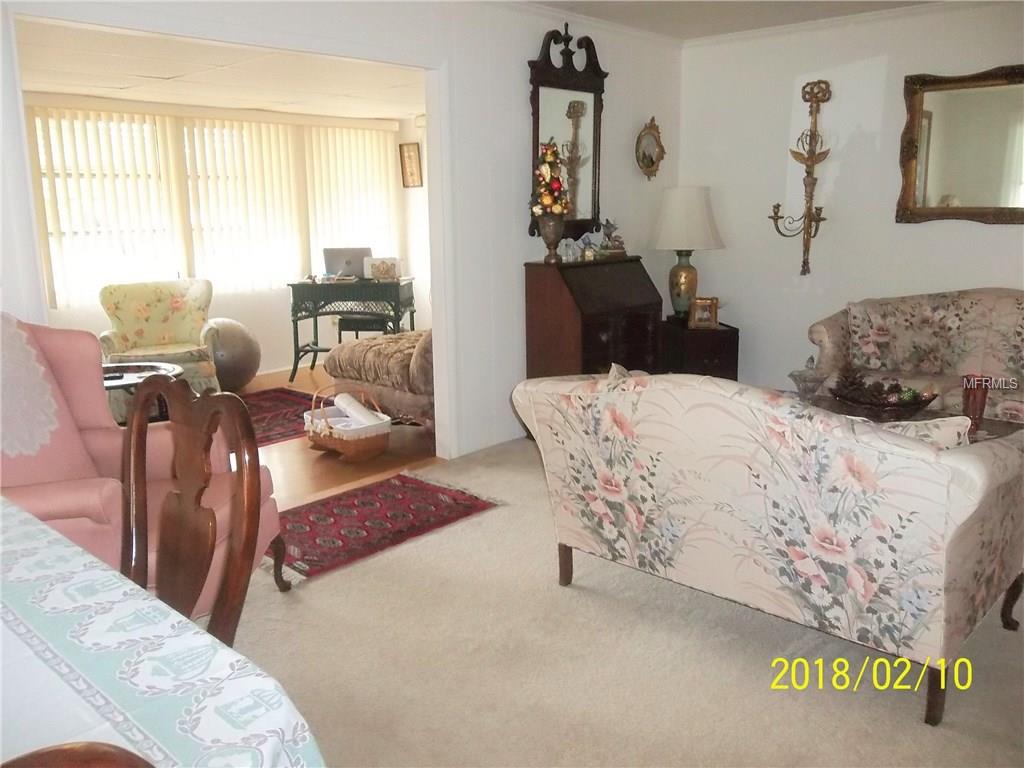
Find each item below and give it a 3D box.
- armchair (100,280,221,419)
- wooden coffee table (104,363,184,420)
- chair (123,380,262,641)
[{"bbox_3d":[-2.425,-0.261,5.635,0.750,0.840,0.790,-6,14,-21],"label":"armchair"},{"bbox_3d":[-2.330,0.197,4.460,0.950,0.470,0.650,-6,14,-21],"label":"wooden coffee table"},{"bbox_3d":[-0.860,0.563,1.567,0.520,1.020,0.570,12,18,43],"label":"chair"}]

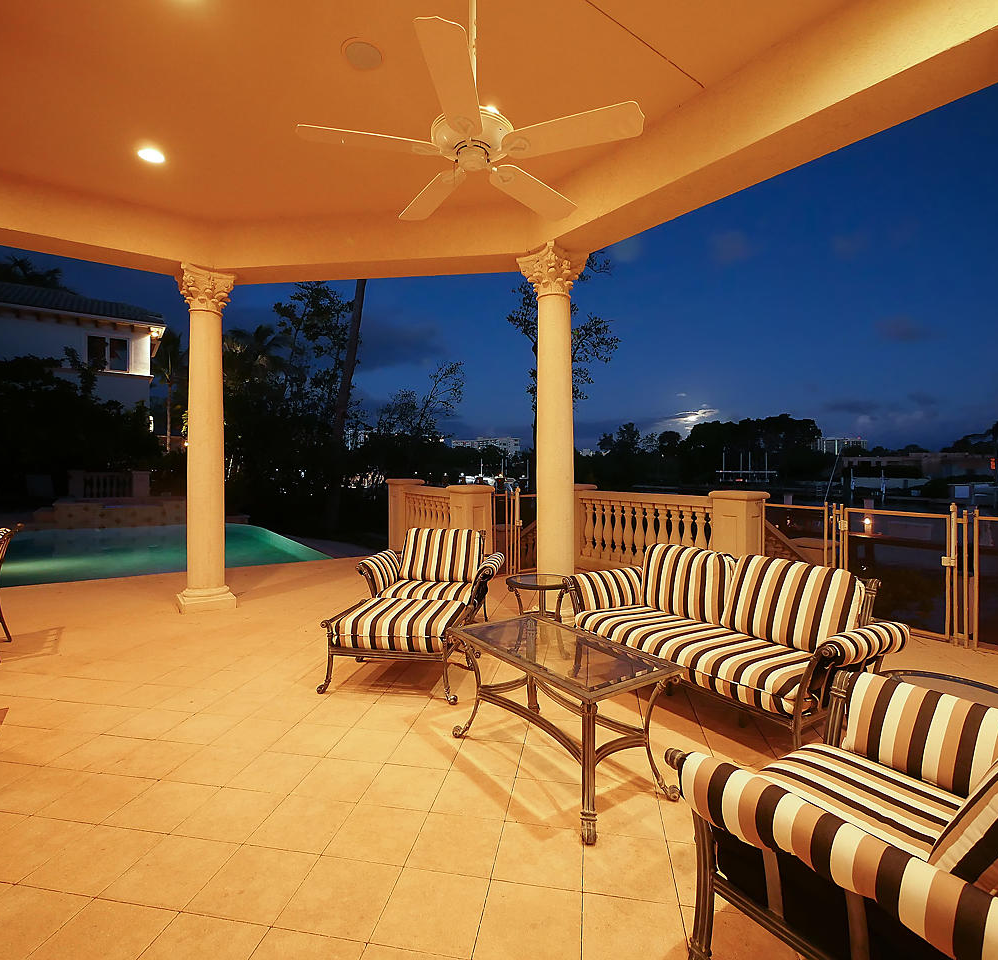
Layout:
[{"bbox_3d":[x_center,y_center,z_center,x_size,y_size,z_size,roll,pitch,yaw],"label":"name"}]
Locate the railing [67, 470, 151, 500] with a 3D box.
[{"bbox_3d":[-12.400,0.124,16.501,2.450,0.860,0.400,0,0,0],"label":"railing"}]

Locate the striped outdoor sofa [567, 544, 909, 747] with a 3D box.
[{"bbox_3d":[1.220,0.849,2.971,0.880,0.860,1.710,0,0,-32],"label":"striped outdoor sofa"}]

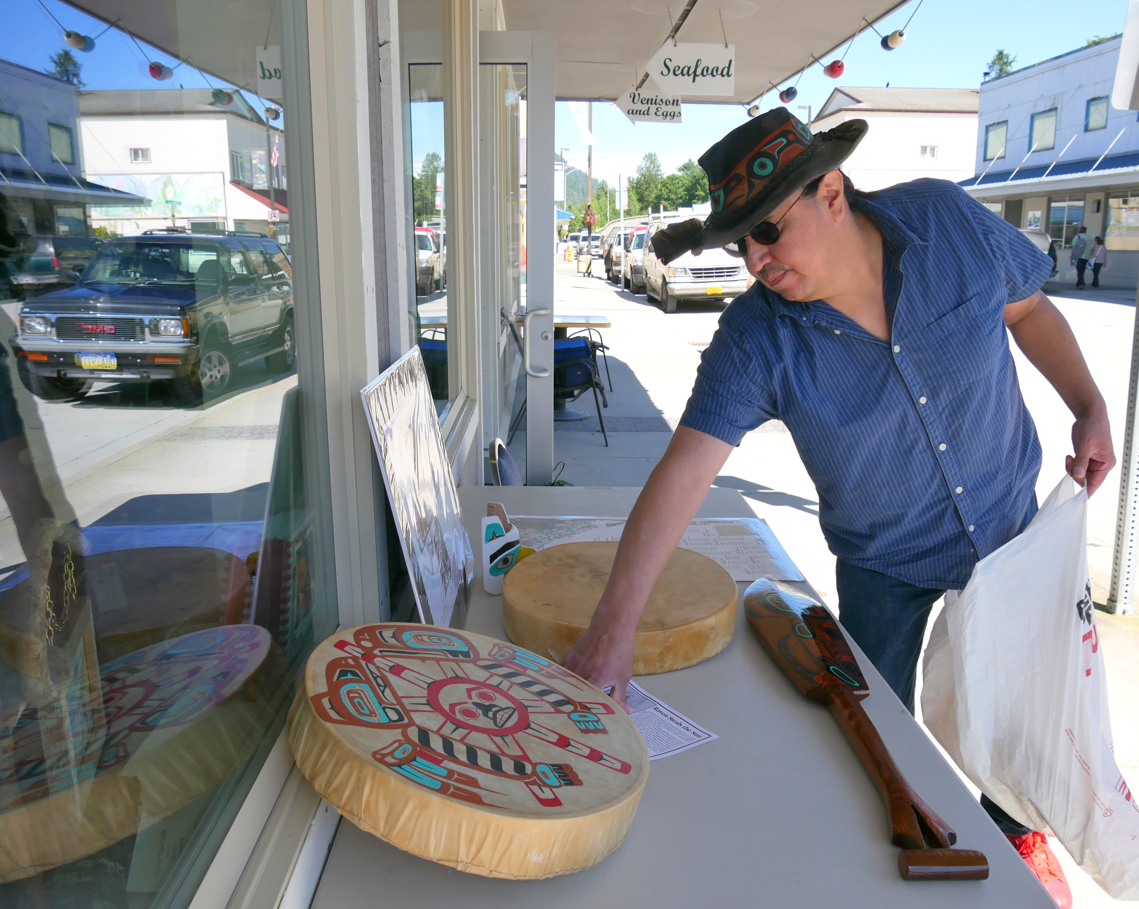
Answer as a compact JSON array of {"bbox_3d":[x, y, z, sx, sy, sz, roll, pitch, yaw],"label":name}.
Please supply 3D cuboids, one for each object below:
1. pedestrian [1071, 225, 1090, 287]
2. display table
[{"bbox_3d":[14.962,-5.718,28.540,0.600,1.800,0.420,4,13,16],"label":"pedestrian"},{"bbox_3d":[0.094,0.646,1.846,0.760,0.740,1.830,0,13,-2],"label":"display table"}]

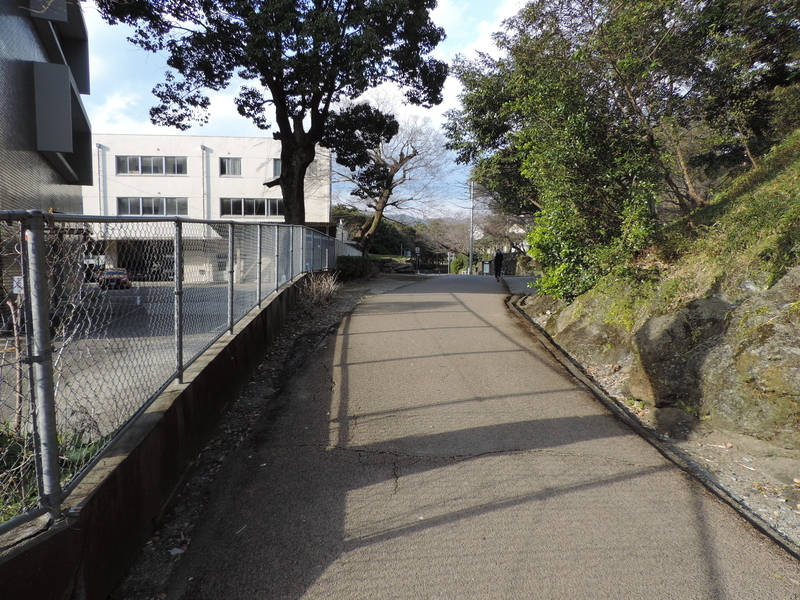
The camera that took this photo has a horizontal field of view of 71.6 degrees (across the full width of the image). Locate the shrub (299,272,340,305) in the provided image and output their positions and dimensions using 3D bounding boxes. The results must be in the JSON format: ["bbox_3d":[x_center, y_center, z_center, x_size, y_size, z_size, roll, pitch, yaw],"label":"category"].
[{"bbox_3d":[-1.858,-0.277,12.800,0.950,0.680,0.850,1,5,0],"label":"shrub"}]

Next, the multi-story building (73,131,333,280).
[{"bbox_3d":[-15.720,-7.567,48.967,19.239,11.482,11.000,0,5,-6],"label":"multi-story building"}]

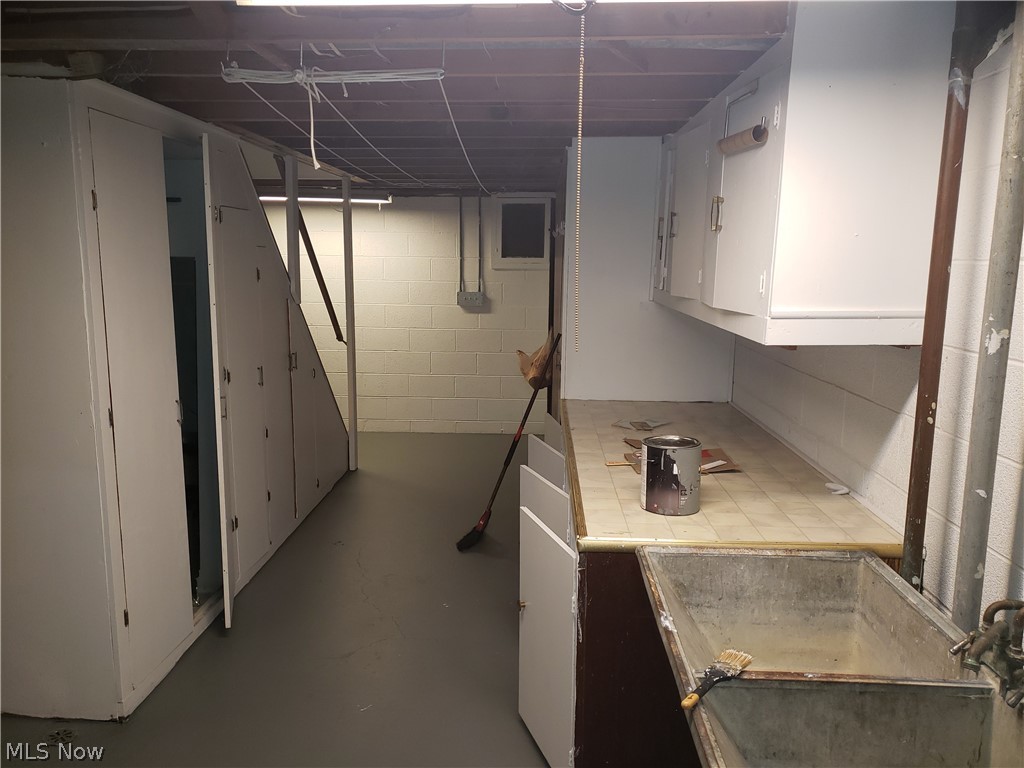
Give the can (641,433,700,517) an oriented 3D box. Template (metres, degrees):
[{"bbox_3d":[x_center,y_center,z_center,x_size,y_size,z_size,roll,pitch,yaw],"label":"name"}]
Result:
[{"bbox_3d":[0.458,0.260,2.211,0.167,0.193,0.167,1,9,2],"label":"can"}]

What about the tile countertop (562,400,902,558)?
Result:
[{"bbox_3d":[0.634,0.264,2.929,0.853,0.038,1.990,1,9,2],"label":"tile countertop"}]

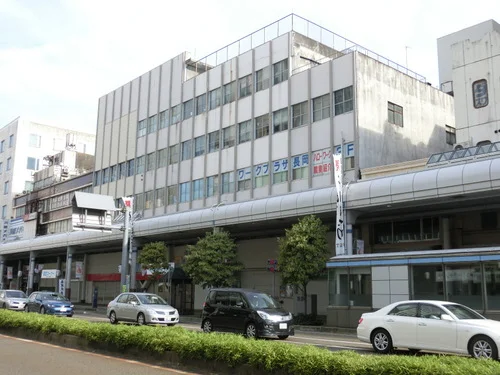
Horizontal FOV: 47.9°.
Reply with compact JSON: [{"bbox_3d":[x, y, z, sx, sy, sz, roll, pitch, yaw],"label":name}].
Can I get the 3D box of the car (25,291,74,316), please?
[{"bbox_3d":[-12.660,7.330,35.588,1.840,1.460,4.265,10,-14,-40],"label":"car"}]

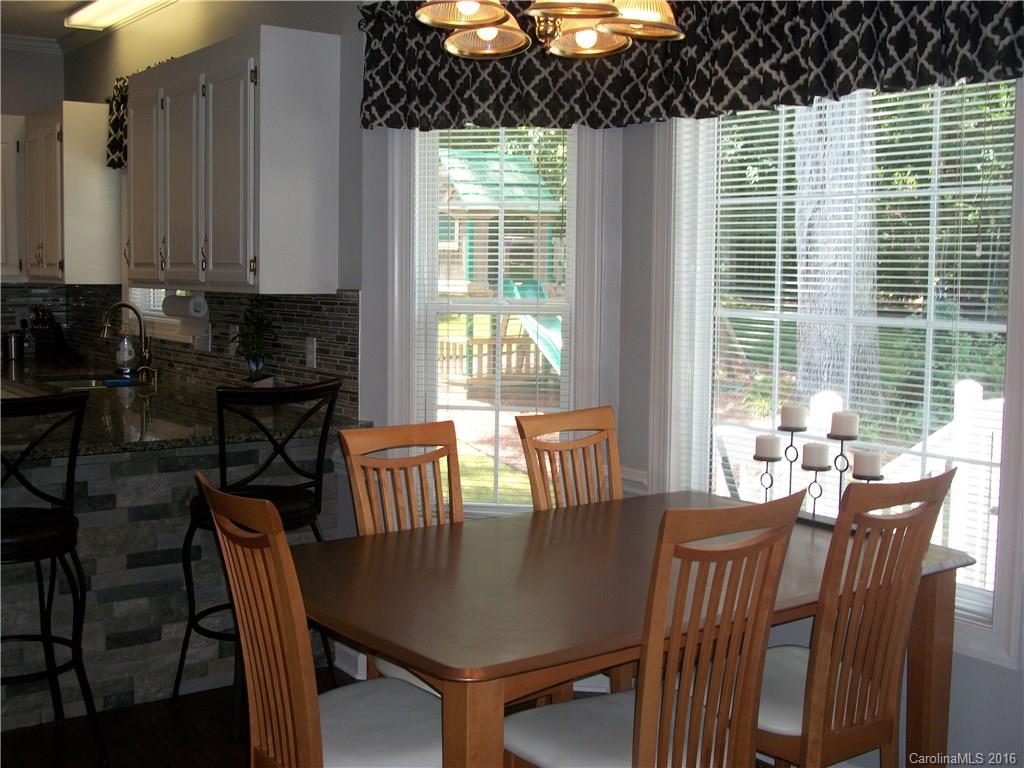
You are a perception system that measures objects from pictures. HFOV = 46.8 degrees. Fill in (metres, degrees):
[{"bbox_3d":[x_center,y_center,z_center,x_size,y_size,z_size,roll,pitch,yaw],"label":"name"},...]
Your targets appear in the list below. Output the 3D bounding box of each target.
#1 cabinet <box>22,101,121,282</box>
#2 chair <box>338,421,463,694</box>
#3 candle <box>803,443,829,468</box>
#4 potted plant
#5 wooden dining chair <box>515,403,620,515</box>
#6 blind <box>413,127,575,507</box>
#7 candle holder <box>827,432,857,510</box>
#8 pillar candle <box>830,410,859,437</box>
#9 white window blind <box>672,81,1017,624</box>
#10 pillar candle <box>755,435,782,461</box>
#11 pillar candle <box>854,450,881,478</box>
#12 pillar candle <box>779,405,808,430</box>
[{"bbox_3d":[-2.325,-0.988,6.239,0.309,0.911,0.638,-3,7,-37],"label":"cabinet"},{"bbox_3d":[-0.160,0.656,3.164,0.455,1.022,0.567,-3,7,-38],"label":"chair"},{"bbox_3d":[0.857,0.203,3.332,0.073,0.067,0.073,-4,7,-38],"label":"candle"},{"bbox_3d":[-1.035,-0.134,4.737,0.162,0.430,0.177,-3,7,-37],"label":"potted plant"},{"bbox_3d":[0.324,0.626,3.538,0.455,1.022,0.567,-3,7,-38],"label":"wooden dining chair"},{"bbox_3d":[-0.069,-0.260,4.153,0.578,1.467,0.091,1,5,7],"label":"blind"},{"bbox_3d":[0.910,0.270,3.270,0.085,0.263,0.085,-4,7,-38],"label":"candle holder"},{"bbox_3d":[0.916,0.111,3.249,0.073,0.067,0.073,-4,7,-38],"label":"pillar candle"},{"bbox_3d":[0.899,-0.165,3.437,0.051,1.478,1.153,-4,7,-38],"label":"white window blind"},{"bbox_3d":[0.752,0.186,3.466,0.073,0.067,0.073,1,5,0],"label":"pillar candle"},{"bbox_3d":[0.961,0.216,3.200,0.073,0.067,0.073,1,5,0],"label":"pillar candle"},{"bbox_3d":[0.809,0.093,3.385,0.073,0.067,0.073,1,5,0],"label":"pillar candle"}]

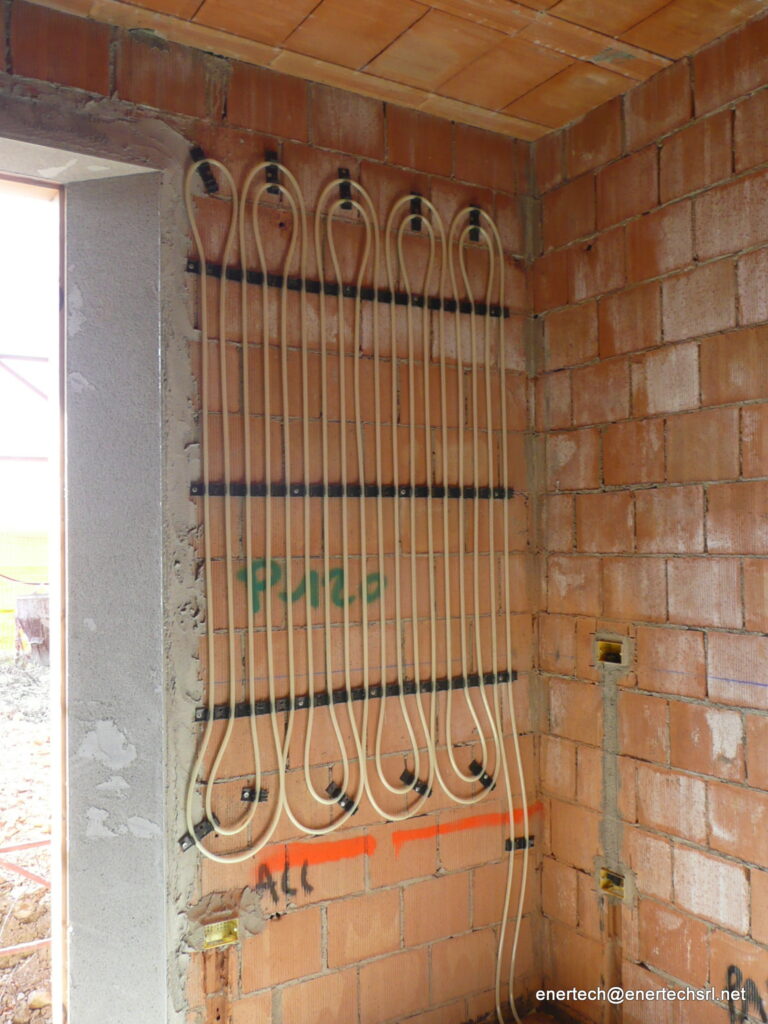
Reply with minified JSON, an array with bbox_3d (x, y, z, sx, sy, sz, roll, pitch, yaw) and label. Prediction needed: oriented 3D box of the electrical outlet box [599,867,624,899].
[{"bbox_3d":[0.729,1.152,2.581,0.046,0.068,0.098,1,-2,-35],"label":"electrical outlet box"}]

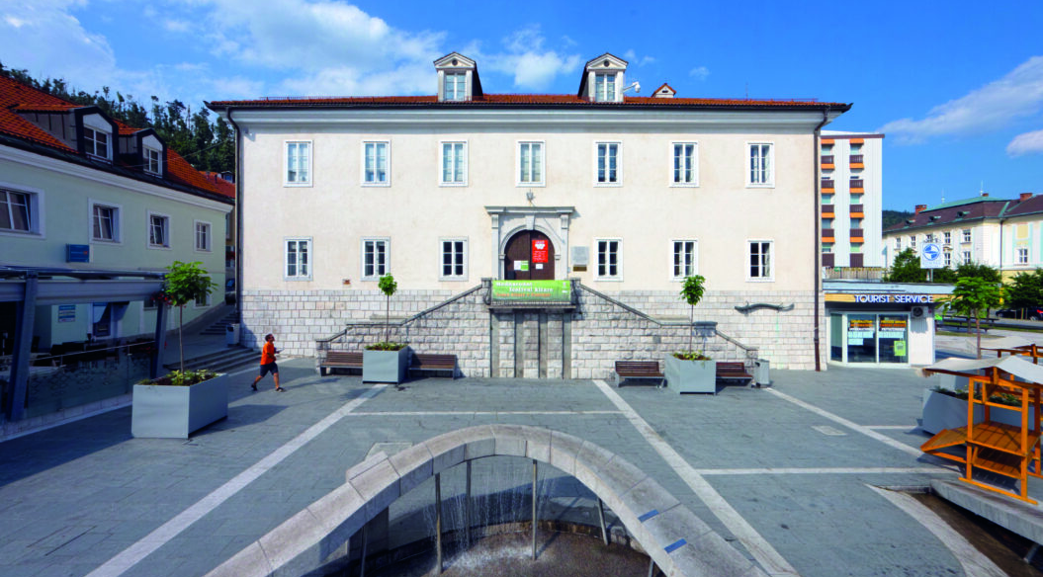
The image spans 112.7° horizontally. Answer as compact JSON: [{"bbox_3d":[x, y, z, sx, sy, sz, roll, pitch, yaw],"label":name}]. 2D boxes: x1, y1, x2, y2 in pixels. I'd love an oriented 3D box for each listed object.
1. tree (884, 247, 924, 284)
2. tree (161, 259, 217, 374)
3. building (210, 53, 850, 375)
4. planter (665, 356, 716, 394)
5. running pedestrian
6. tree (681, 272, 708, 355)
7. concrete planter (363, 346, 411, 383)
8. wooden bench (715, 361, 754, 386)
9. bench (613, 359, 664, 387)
[{"bbox_3d":[37.600,-0.200,34.000,3.200,7.300,3.200,0,0,-1],"label":"tree"},{"bbox_3d":[-7.418,0.725,7.780,0.913,2.691,0.913,0,0,-1],"label":"tree"},{"bbox_3d":[0.351,-4.329,22.581,27.144,15.561,19.422,0,0,-1],"label":"building"},{"bbox_3d":[5.803,2.937,11.969,1.170,1.111,1.147,0,0,-1],"label":"planter"},{"bbox_3d":[-7.670,2.240,10.450,0.920,1.720,0.520,0,0,-9],"label":"running pedestrian"},{"bbox_3d":[5.920,0.959,11.969,0.831,2.831,0.831,0,0,-1],"label":"tree"},{"bbox_3d":[-4.657,2.615,12.028,1.170,1.111,1.135,0,0,-1],"label":"concrete planter"},{"bbox_3d":[7.312,3.083,12.379,1.591,0.807,0.655,0,0,-1],"label":"wooden bench"},{"bbox_3d":[4.177,3.042,12.355,1.591,0.807,0.655,0,0,-1],"label":"bench"}]

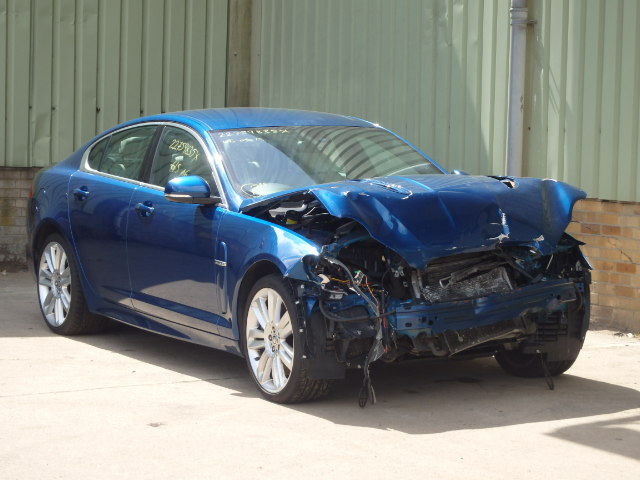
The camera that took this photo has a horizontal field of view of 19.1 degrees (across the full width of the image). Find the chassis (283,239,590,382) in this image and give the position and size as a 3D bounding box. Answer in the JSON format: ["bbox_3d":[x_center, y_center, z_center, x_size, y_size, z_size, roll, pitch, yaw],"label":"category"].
[{"bbox_3d":[0.709,0.355,9.816,1.660,0.570,0.580,-3,6,-29],"label":"chassis"}]

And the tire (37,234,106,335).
[{"bbox_3d":[-1.590,0.280,12.309,0.286,0.680,0.680,-3,6,-29],"label":"tire"}]

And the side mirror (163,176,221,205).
[{"bbox_3d":[-0.697,-0.272,10.385,0.245,0.160,0.210,-3,6,-29],"label":"side mirror"}]

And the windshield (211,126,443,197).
[{"bbox_3d":[0.088,-0.429,10.856,1.380,0.150,0.902,-3,38,-29],"label":"windshield"}]

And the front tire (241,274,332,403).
[{"bbox_3d":[-0.151,0.506,9.790,0.260,0.686,0.686,-3,6,-27],"label":"front tire"}]

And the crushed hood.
[{"bbox_3d":[0.511,-0.136,10.137,1.520,0.430,1.250,-3,6,-29],"label":"crushed hood"}]

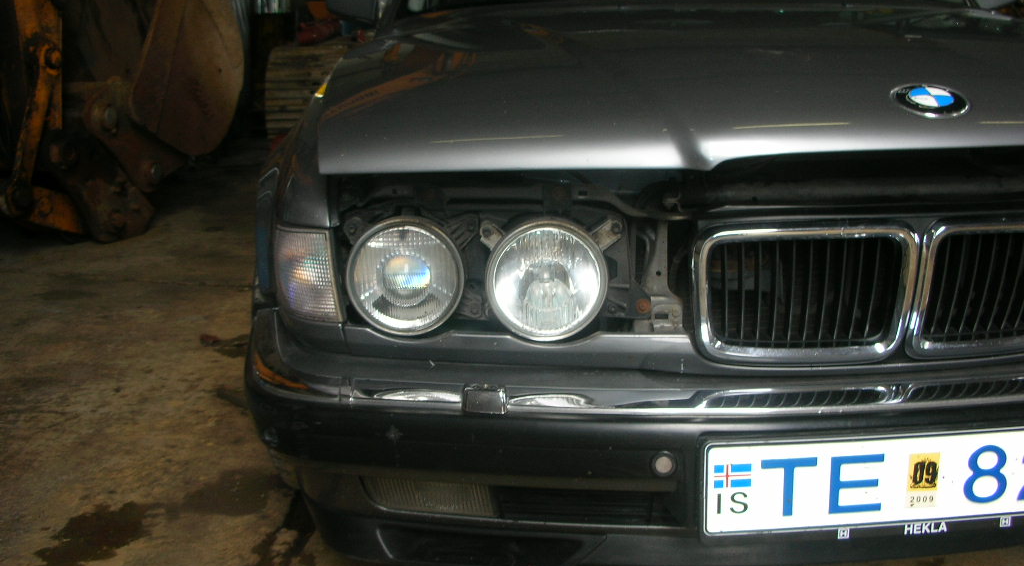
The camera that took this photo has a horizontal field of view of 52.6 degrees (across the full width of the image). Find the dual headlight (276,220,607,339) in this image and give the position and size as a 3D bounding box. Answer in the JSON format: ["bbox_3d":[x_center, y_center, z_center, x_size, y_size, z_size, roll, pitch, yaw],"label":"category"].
[{"bbox_3d":[-0.100,-0.010,1.405,0.455,0.160,0.180,0,15,0],"label":"dual headlight"}]

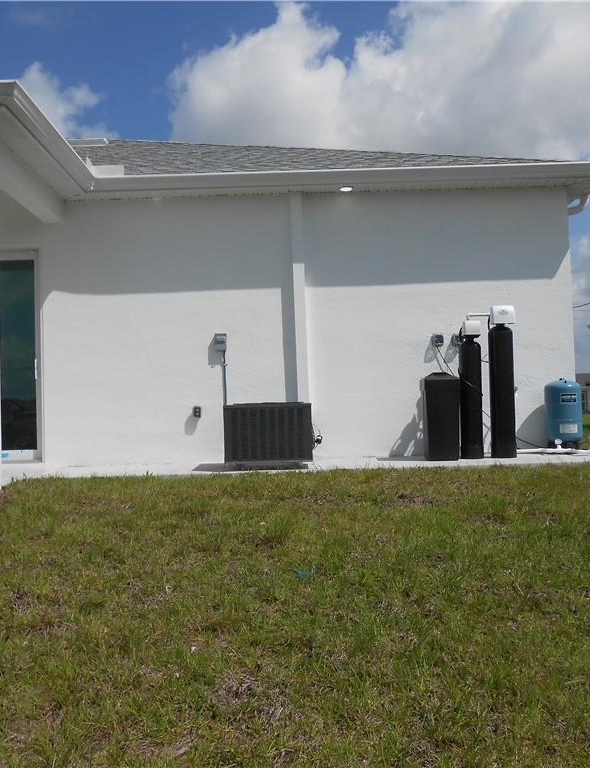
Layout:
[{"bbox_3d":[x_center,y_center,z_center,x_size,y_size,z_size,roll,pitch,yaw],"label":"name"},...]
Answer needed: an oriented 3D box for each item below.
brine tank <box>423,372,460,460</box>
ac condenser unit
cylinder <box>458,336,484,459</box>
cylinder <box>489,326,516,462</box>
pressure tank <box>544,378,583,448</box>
[{"bbox_3d":[1.509,0.341,8.111,0.376,0.914,0.396,-2,-2,0],"label":"brine tank"},{"bbox_3d":[-0.269,0.493,7.760,0.837,0.589,0.837,-2,-2,0],"label":"ac condenser unit"},{"bbox_3d":[1.863,0.151,8.181,0.242,1.269,0.242,-2,-2,0],"label":"cylinder"},{"bbox_3d":[2.203,0.072,8.186,0.269,1.416,0.269,-2,-2,0],"label":"cylinder"},{"bbox_3d":[2.911,0.352,8.301,0.411,0.782,0.411,-2,-2,0],"label":"pressure tank"}]

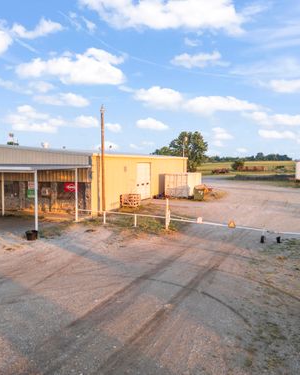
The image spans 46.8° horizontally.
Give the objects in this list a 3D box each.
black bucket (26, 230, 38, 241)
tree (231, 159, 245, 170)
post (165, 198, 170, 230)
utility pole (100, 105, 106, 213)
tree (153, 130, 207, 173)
[{"bbox_3d":[-6.084,2.430,17.937,0.590,0.420,0.570,0,4,0],"label":"black bucket"},{"bbox_3d":[32.247,-7.861,127.773,4.900,4.200,4.600,0,4,0],"label":"tree"},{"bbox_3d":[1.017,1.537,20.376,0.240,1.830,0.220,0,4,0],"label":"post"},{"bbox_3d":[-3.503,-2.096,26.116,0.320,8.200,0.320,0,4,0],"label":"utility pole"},{"bbox_3d":[9.018,-10.343,102.510,16.500,13.000,14.000,0,4,0],"label":"tree"}]

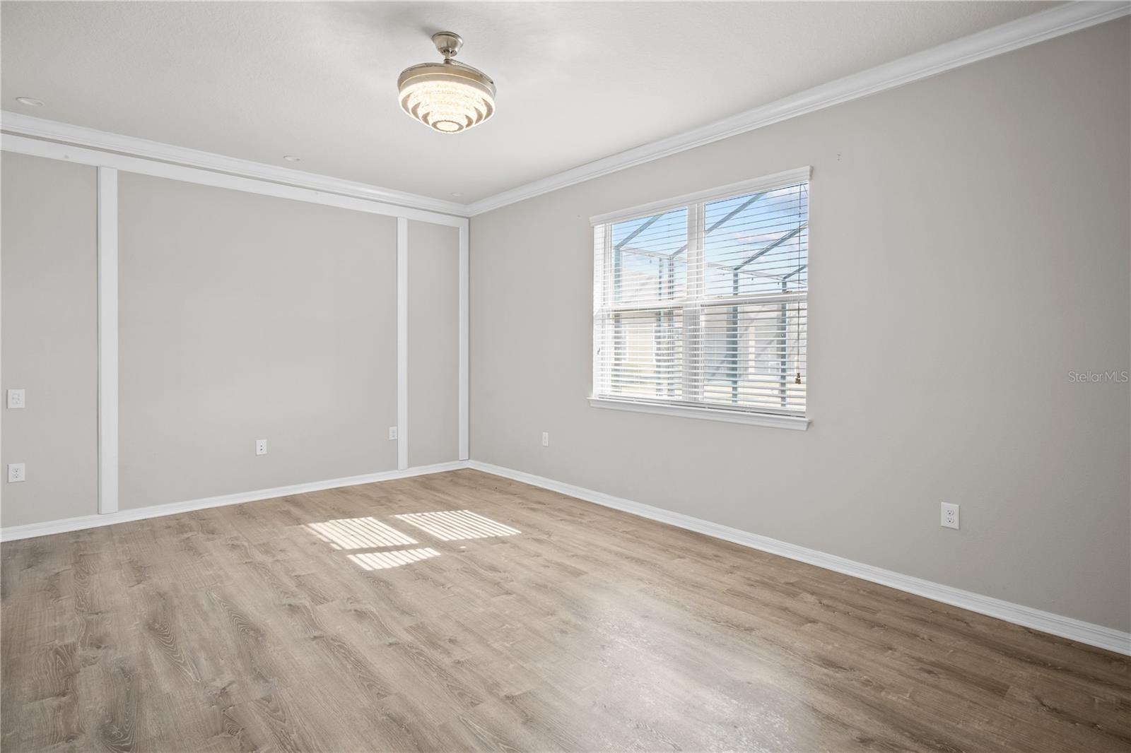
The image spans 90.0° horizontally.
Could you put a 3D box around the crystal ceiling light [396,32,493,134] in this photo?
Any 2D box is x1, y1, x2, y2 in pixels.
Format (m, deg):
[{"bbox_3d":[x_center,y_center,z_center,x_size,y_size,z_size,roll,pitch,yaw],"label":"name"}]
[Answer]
[{"bbox_3d":[-0.584,-1.456,2.813,0.478,0.422,0.478,0,3,0],"label":"crystal ceiling light"}]

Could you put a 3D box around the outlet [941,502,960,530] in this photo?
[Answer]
[{"bbox_3d":[1.975,0.718,2.903,0.010,0.125,0.080,-2,4,-42],"label":"outlet"}]

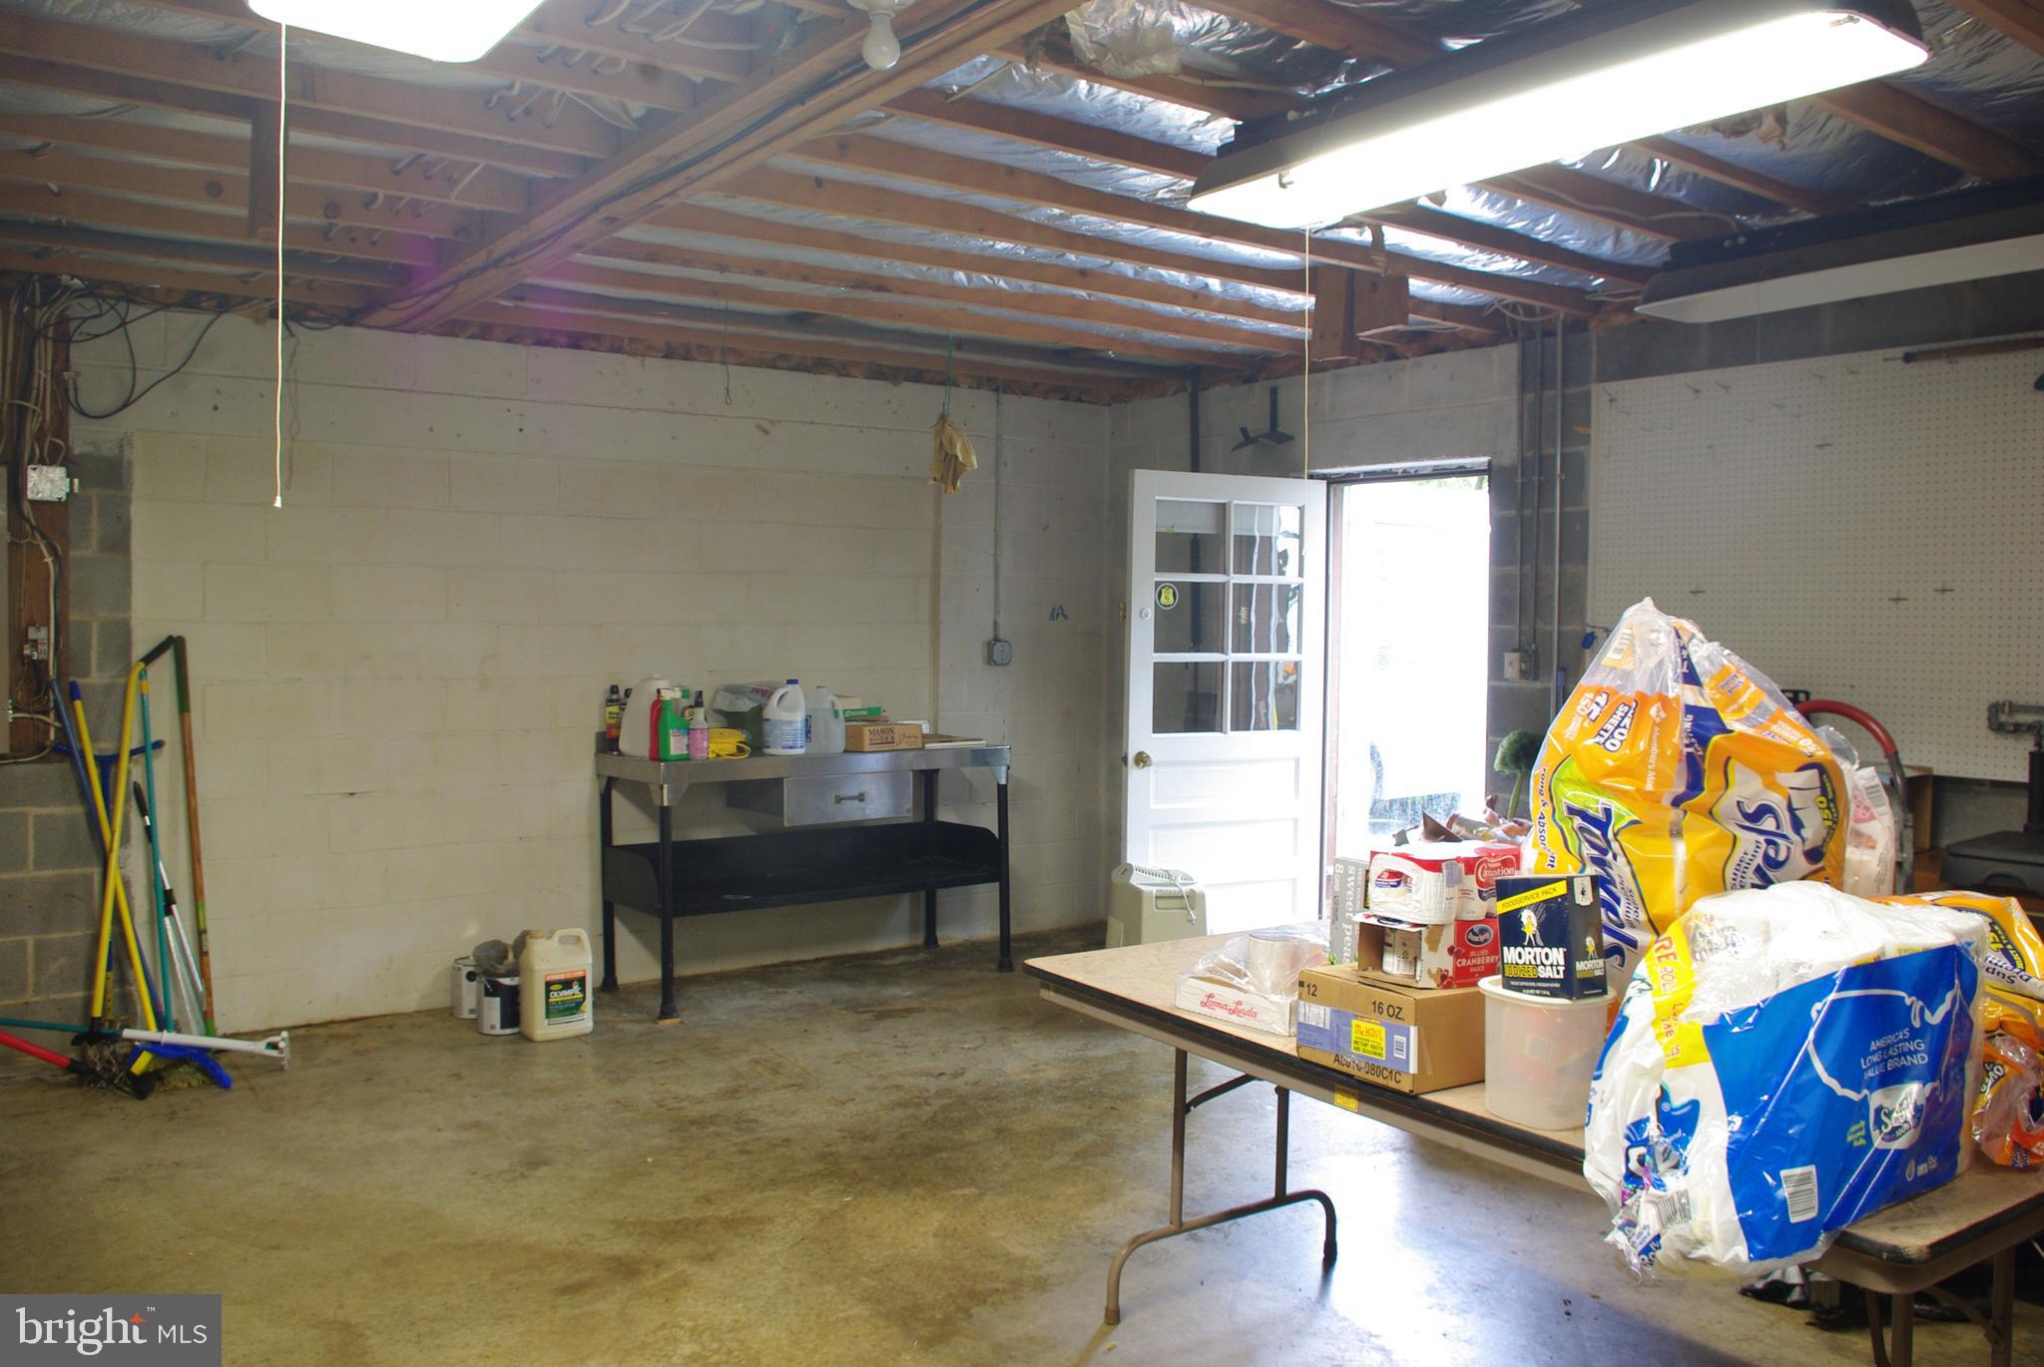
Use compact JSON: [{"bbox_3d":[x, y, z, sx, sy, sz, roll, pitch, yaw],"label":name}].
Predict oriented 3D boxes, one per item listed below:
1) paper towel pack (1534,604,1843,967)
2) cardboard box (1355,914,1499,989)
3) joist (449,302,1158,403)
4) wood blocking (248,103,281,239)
[{"bbox_3d":[1.132,0.259,2.632,0.356,0.782,0.366,0,3,-22],"label":"paper towel pack"},{"bbox_3d":[0.728,0.450,2.689,0.202,0.114,0.165,-2,4,-37],"label":"cardboard box"},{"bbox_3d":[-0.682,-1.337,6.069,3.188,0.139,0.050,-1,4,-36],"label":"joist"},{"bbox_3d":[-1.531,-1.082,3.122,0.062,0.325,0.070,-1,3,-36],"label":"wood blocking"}]

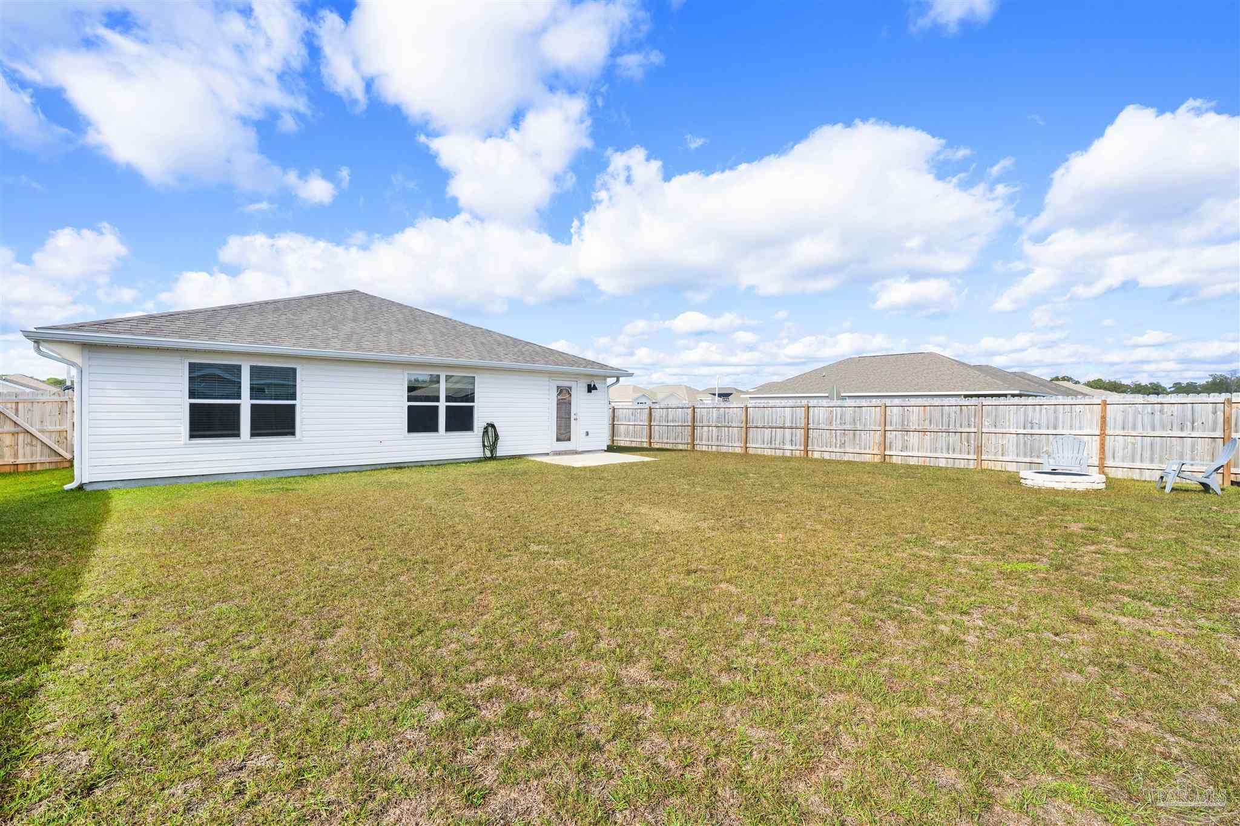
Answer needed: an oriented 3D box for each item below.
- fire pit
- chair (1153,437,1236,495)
[{"bbox_3d":[8.420,1.280,9.860,1.230,0.215,1.230,0,0,40],"label":"fire pit"},{"bbox_3d":[9.840,0.900,8.770,0.890,0.970,0.730,0,0,34],"label":"chair"}]

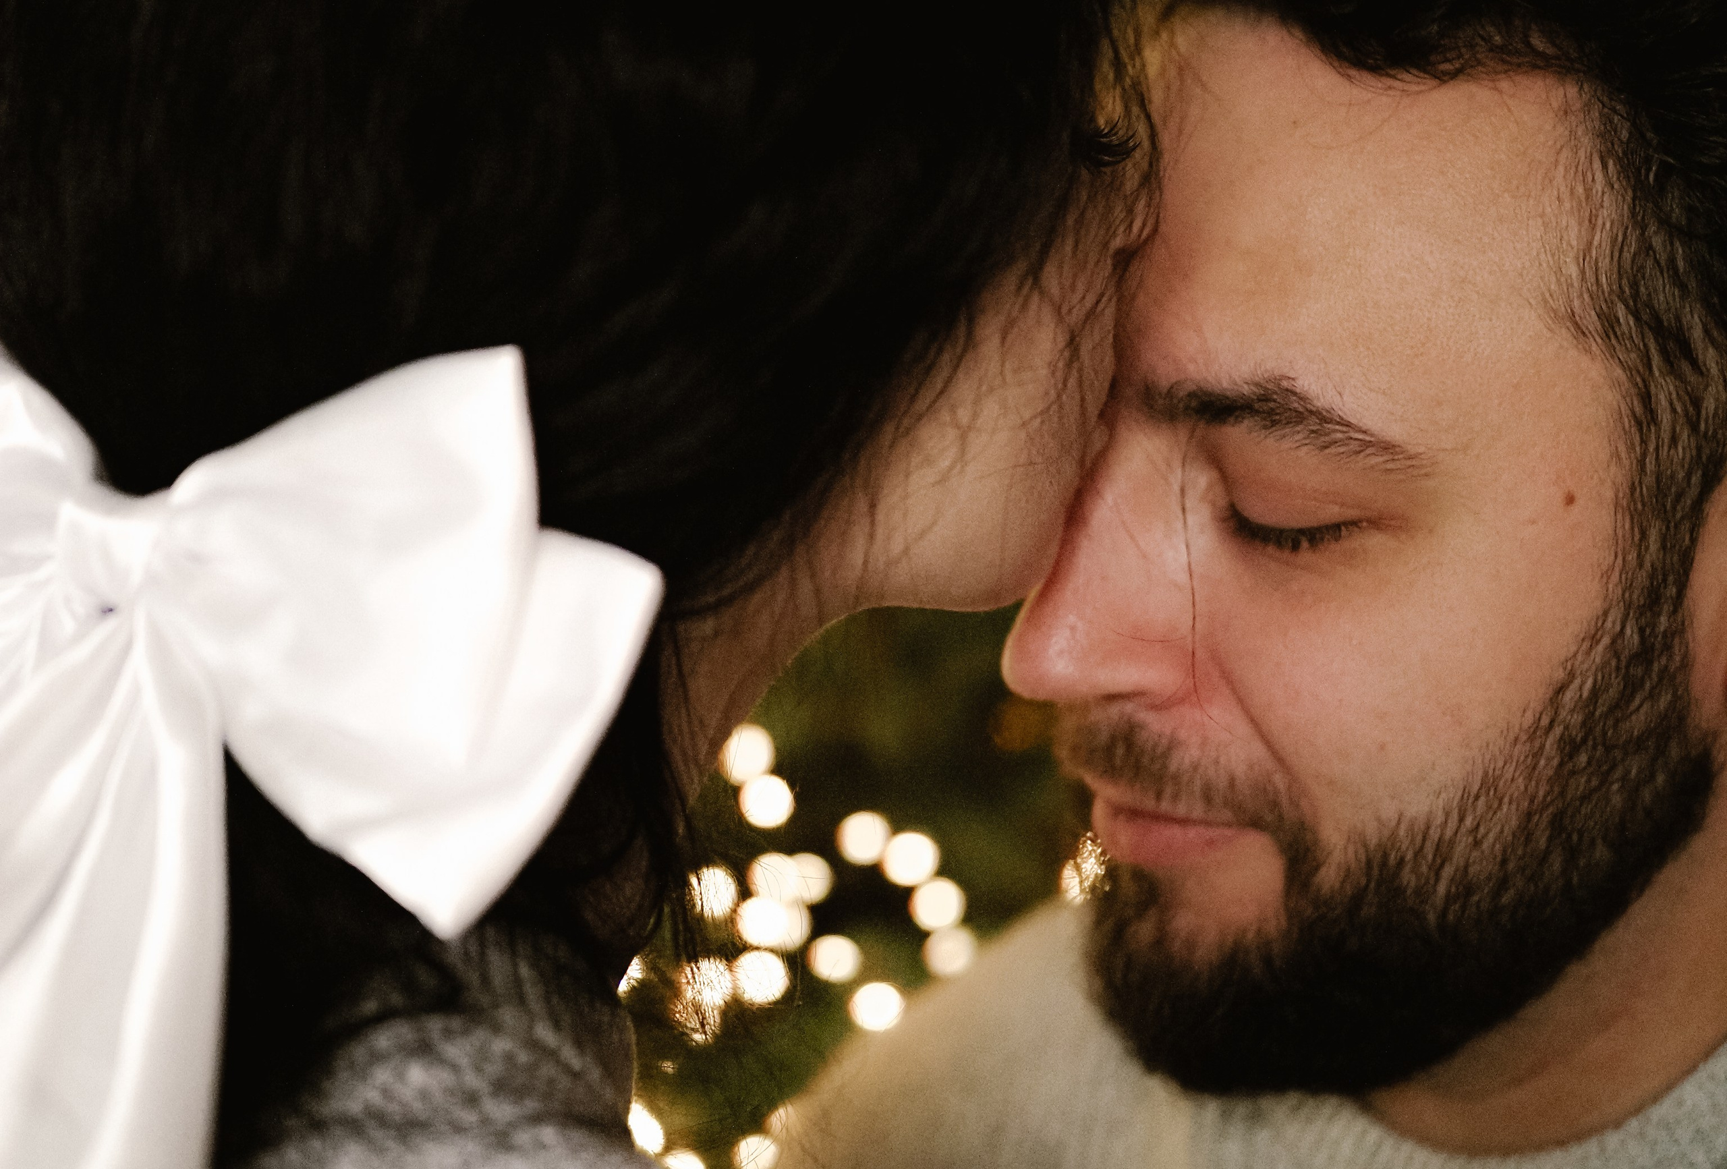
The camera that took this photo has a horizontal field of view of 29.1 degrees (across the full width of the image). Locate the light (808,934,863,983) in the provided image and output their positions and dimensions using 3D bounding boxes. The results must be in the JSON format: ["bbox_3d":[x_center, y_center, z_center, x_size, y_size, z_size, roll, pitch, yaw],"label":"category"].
[{"bbox_3d":[-0.010,0.137,1.220,0.019,0.018,0.017,0,5,0],"label":"light"}]

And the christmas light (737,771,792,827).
[{"bbox_3d":[-0.036,0.079,1.220,0.019,0.020,0.018,0,5,0],"label":"christmas light"}]

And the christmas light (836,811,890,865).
[{"bbox_3d":[0.000,0.093,1.220,0.019,0.019,0.018,0,5,0],"label":"christmas light"}]

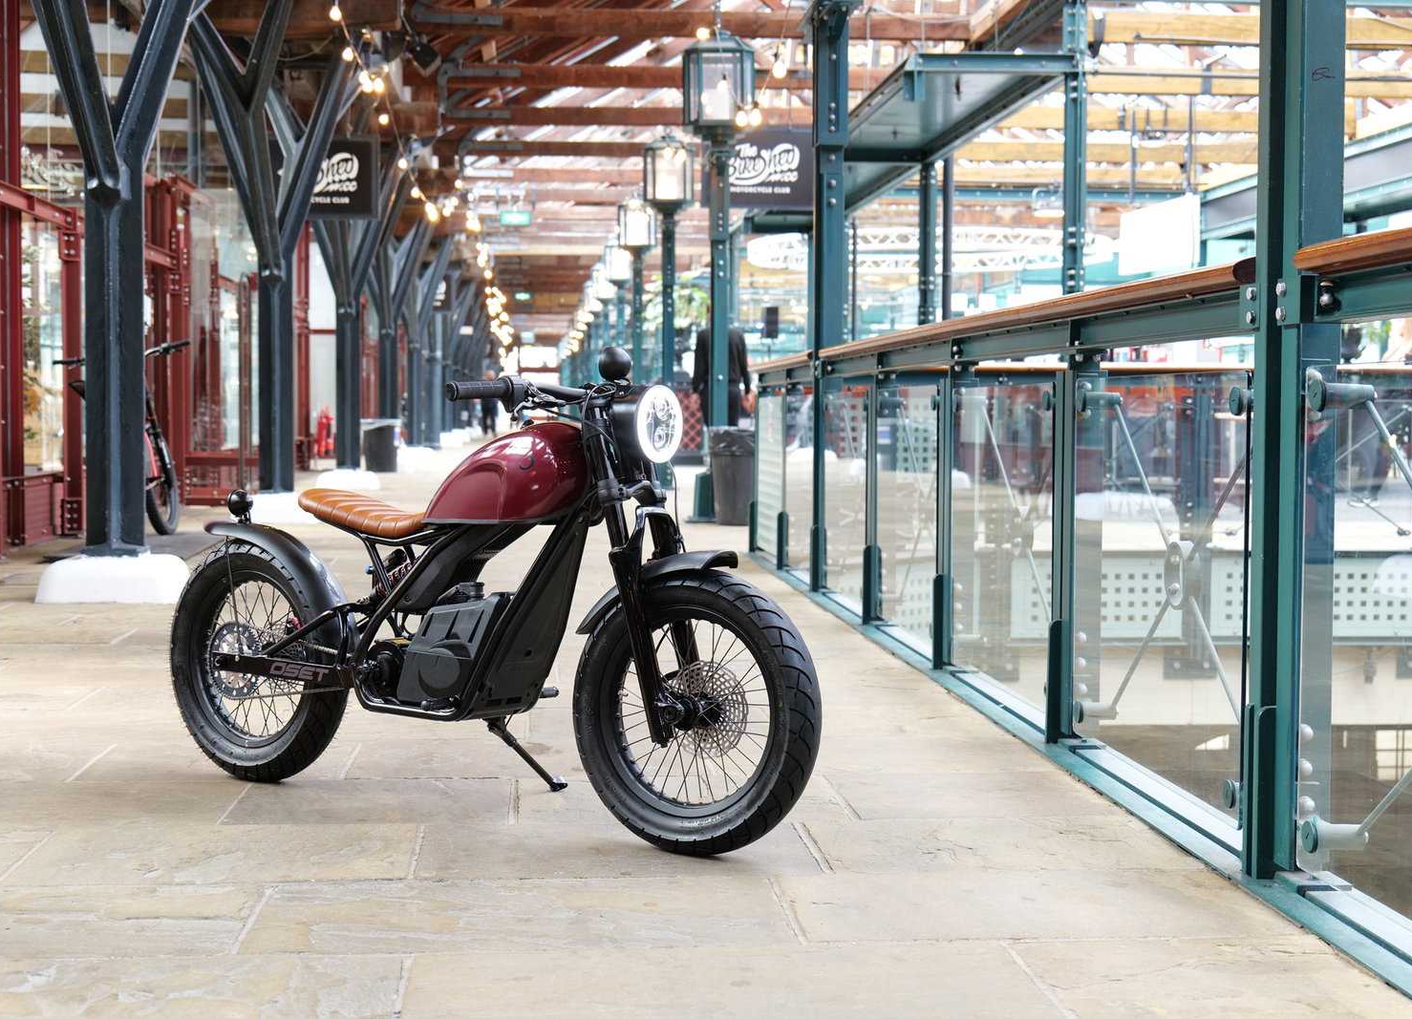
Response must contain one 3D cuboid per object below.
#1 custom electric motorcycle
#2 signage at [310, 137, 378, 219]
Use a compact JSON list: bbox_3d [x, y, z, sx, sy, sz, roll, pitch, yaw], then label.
[{"bbox_3d":[-0.485,0.147,4.124,1.735,0.936,0.753,2,3,37],"label":"custom electric motorcycle"},{"bbox_3d":[-3.187,-2.736,16.806,0.968,0.674,0.050,0,3,-5],"label":"signage"}]

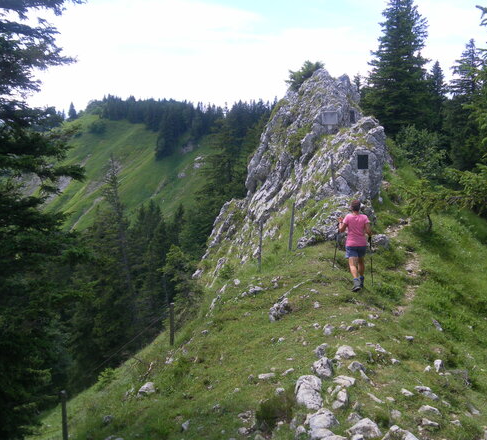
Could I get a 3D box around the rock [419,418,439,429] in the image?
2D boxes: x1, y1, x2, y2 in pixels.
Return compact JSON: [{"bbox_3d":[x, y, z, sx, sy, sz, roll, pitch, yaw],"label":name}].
[{"bbox_3d":[1.547,1.698,4.950,0.165,0.070,0.120,0,2,0],"label":"rock"}]

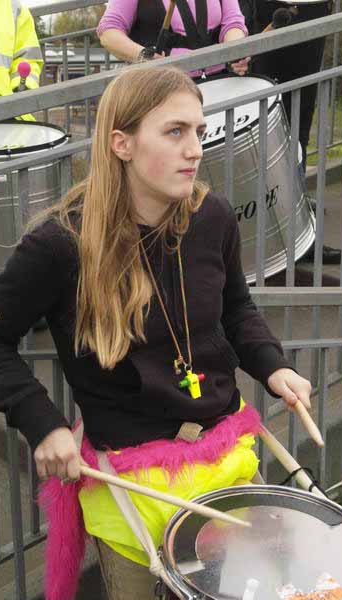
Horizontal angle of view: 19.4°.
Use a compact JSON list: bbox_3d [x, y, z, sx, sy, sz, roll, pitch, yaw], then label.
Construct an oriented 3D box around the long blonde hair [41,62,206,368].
[{"bbox_3d":[-0.078,-0.143,1.730,0.265,0.520,0.240,10,17,35],"label":"long blonde hair"}]

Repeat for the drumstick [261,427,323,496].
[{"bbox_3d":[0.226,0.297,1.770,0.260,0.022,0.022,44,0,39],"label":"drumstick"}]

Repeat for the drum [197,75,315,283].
[{"bbox_3d":[0.173,-0.403,3.404,0.540,0.513,0.540,-28,32,-12],"label":"drum"}]

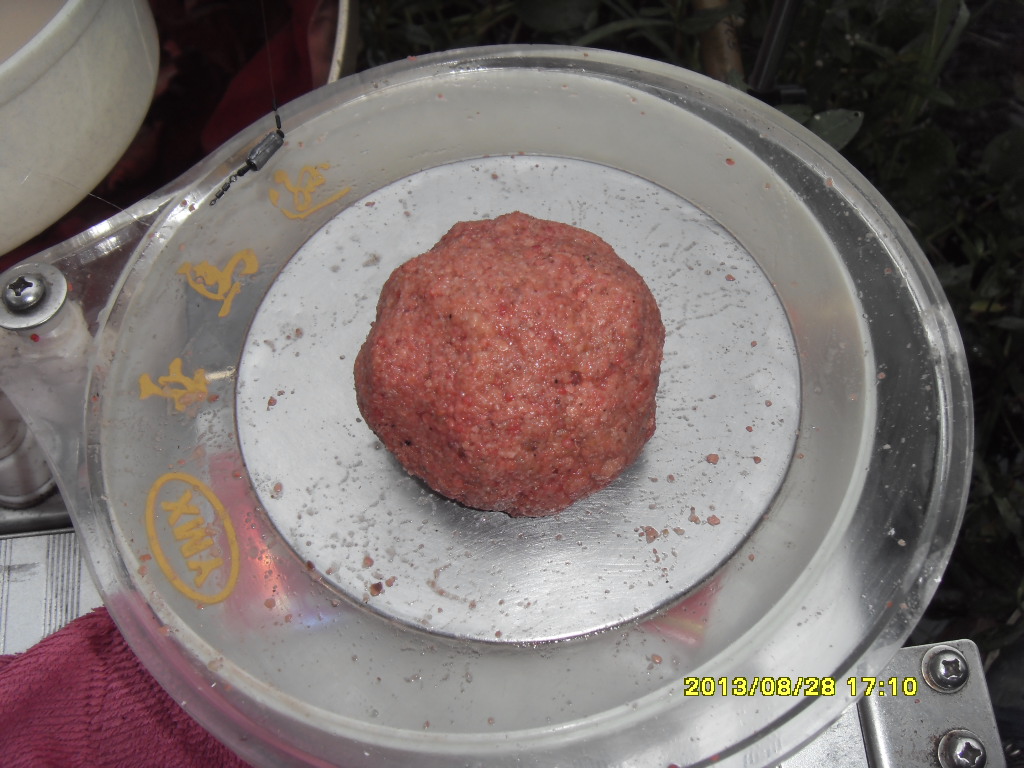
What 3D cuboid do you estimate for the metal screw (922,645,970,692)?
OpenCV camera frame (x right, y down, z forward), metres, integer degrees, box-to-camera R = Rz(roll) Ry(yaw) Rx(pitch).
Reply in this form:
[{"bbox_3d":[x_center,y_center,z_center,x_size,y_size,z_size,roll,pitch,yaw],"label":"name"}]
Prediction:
[{"bbox_3d":[0.111,0.073,0.294,0.012,0.005,0.012,-5,70,-2],"label":"metal screw"}]

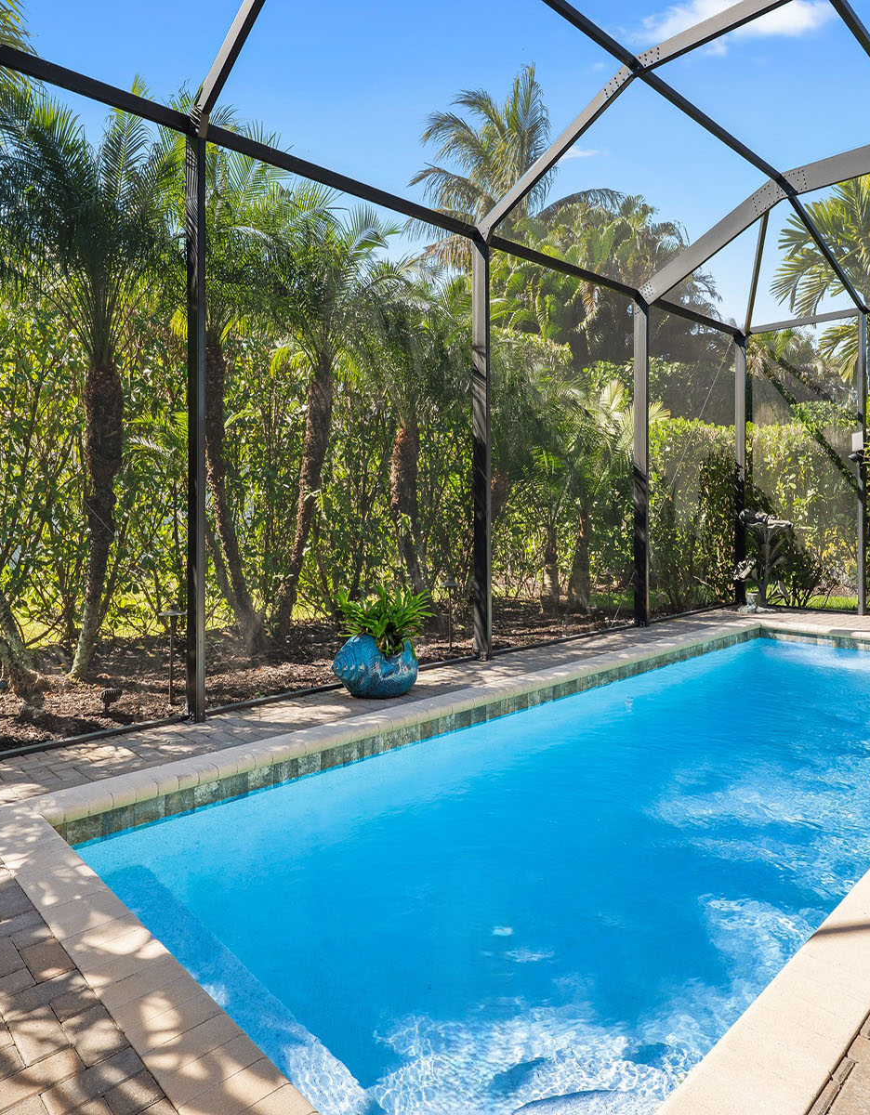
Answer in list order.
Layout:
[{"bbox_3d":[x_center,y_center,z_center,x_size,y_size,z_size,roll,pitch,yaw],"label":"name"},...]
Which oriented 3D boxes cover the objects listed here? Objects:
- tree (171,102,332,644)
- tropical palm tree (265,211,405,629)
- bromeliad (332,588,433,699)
[{"bbox_3d":[-1.780,-1.600,6.750,1.600,5.000,1.600,-1,3,-6],"label":"tree"},{"bbox_3d":[-1.100,-1.420,7.550,1.550,4.550,1.550,-1,3,-6],"label":"tropical palm tree"},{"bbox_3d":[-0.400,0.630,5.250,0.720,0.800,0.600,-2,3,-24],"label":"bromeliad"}]

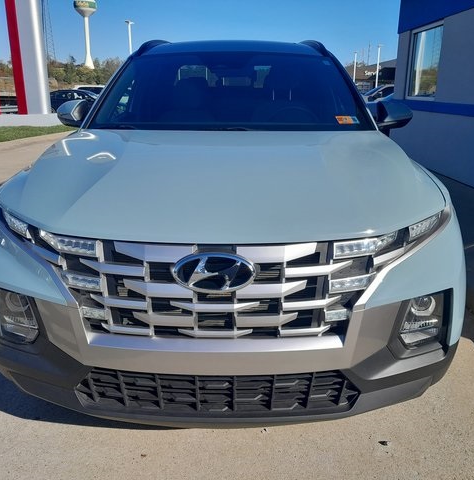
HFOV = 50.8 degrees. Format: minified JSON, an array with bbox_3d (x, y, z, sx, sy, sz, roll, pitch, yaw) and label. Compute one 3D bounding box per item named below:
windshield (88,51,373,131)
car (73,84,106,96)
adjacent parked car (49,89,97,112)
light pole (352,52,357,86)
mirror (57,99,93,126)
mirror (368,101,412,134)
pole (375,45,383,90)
[{"bbox_3d":[-0.044,-0.871,2.893,1.480,0.220,0.970,0,44,0],"label":"windshield"},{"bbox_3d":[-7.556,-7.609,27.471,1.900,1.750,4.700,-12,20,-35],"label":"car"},{"bbox_3d":[-6.540,-5.932,22.352,4.600,1.480,1.830,9,18,29],"label":"adjacent parked car"},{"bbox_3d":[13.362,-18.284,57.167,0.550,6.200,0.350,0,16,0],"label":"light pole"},{"bbox_3d":[-0.954,-0.747,2.927,0.260,0.190,0.190,0,16,0],"label":"mirror"},{"bbox_3d":[0.871,-0.724,2.895,0.270,0.200,0.190,0,16,0],"label":"mirror"},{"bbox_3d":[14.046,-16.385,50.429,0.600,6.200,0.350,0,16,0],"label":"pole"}]

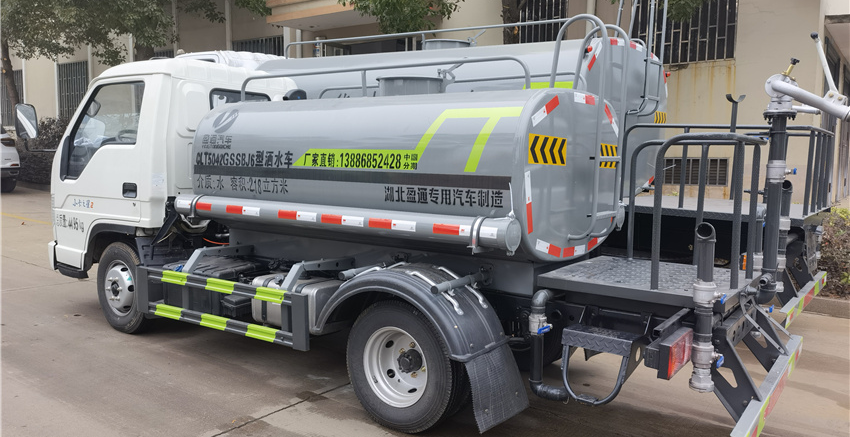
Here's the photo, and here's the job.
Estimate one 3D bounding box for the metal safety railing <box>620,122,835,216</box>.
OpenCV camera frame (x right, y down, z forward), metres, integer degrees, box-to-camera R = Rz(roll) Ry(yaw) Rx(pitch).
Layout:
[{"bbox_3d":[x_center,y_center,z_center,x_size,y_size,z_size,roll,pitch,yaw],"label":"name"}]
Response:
[{"bbox_3d":[2.401,-0.402,5.250,1.306,0.612,1.469,7,7,37],"label":"metal safety railing"}]

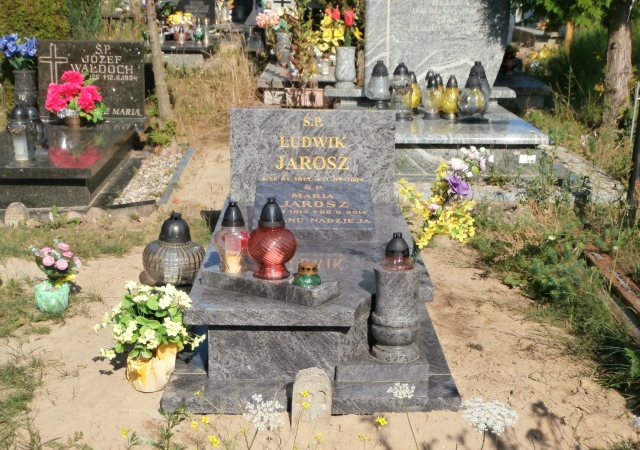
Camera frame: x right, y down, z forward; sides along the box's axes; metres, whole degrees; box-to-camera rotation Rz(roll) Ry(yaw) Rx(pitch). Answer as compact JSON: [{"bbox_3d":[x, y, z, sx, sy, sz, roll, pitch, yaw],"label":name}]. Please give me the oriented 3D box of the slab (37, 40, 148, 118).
[{"bbox_3d":[-1.782,-1.131,8.220,0.830,0.630,0.080,0,12,-2],"label":"slab"}]

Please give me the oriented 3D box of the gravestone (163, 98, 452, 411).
[{"bbox_3d":[-0.035,0.015,4.459,1.000,0.820,2.050,0,12,0],"label":"gravestone"}]

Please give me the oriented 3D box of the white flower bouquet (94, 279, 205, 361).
[{"bbox_3d":[-0.586,0.328,3.620,0.380,0.265,0.320,0,12,-1],"label":"white flower bouquet"}]

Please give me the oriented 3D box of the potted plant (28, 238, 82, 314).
[{"bbox_3d":[-1.141,0.221,4.530,0.220,0.315,0.200,0,12,-1],"label":"potted plant"}]

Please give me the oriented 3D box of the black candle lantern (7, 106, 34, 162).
[{"bbox_3d":[-1.873,-0.573,6.600,0.170,0.350,0.170,0,12,-2],"label":"black candle lantern"}]

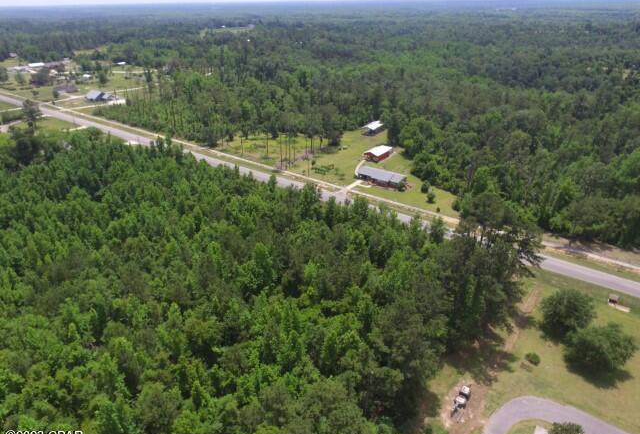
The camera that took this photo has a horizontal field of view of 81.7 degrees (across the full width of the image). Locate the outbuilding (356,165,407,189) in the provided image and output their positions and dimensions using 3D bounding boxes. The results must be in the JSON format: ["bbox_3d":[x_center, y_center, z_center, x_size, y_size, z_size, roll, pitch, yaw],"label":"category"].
[{"bbox_3d":[26.955,-17.825,159.465,19.244,3.706,8.500,18,35,29],"label":"outbuilding"}]

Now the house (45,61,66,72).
[{"bbox_3d":[-312.869,-178.667,437.628,11.500,5.500,20.000,18,36,29],"label":"house"}]

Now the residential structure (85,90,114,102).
[{"bbox_3d":[-178.257,-99.321,298.524,18.000,6.200,13.500,18,36,29],"label":"residential structure"}]

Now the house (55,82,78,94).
[{"bbox_3d":[-224.814,-114.723,327.484,18.000,4.700,12.000,18,36,29],"label":"house"}]

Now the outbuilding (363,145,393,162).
[{"bbox_3d":[31.990,-35.900,205.330,8.900,4.700,15.200,20,37,32],"label":"outbuilding"}]

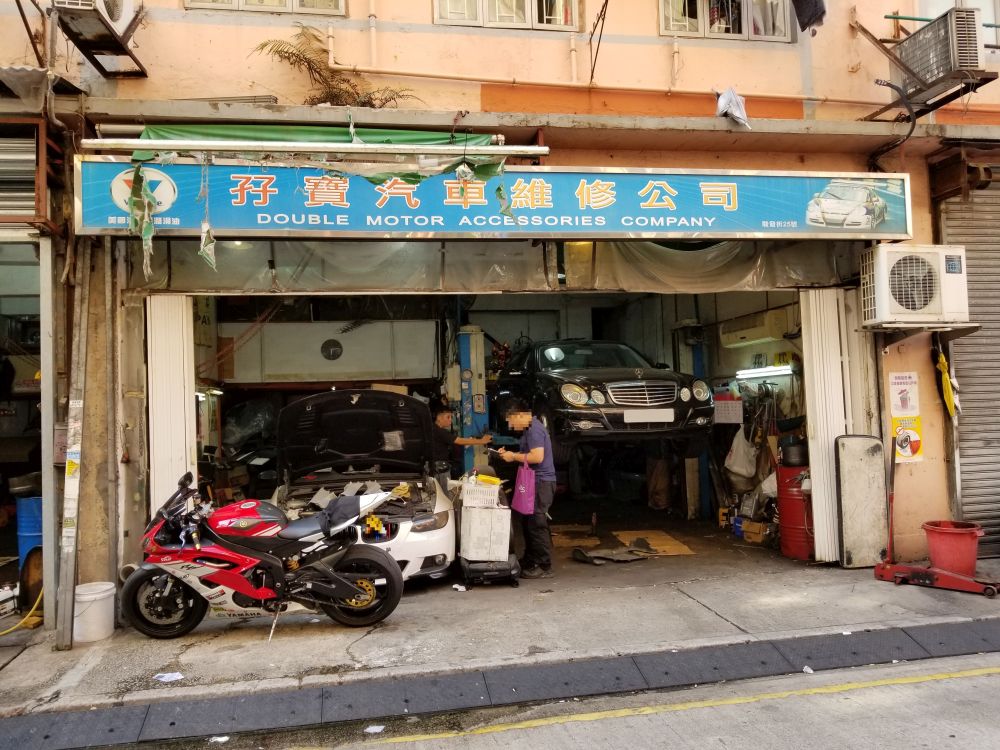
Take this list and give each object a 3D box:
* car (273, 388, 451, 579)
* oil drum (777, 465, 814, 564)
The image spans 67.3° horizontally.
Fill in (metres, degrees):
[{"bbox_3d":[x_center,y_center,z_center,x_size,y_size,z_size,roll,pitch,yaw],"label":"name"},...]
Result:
[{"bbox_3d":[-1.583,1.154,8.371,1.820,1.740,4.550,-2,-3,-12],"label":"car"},{"bbox_3d":[3.079,1.360,7.562,0.585,0.880,0.585,-2,-3,-10],"label":"oil drum"}]

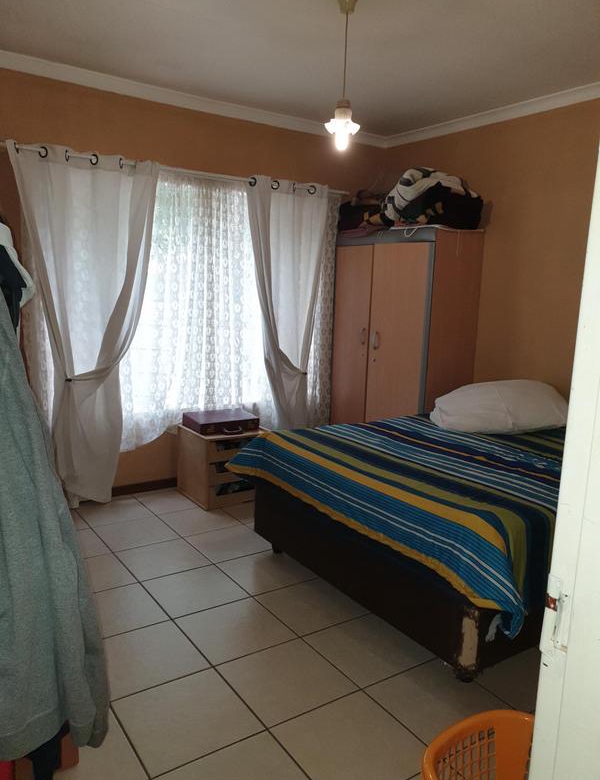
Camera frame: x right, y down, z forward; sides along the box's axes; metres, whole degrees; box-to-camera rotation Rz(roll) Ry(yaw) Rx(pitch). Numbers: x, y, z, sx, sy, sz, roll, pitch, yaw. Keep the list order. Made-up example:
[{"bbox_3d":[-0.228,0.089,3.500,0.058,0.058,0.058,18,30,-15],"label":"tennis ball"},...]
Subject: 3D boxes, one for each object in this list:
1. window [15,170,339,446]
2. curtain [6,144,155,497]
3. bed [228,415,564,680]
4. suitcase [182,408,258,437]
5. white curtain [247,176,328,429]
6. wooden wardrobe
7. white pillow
[{"bbox_3d":[-0.681,-0.530,4.298,2.330,1.864,0.103,-4,11,-34],"label":"window"},{"bbox_3d":[-1.316,-0.325,3.782,0.861,2.184,0.138,-4,11,-34],"label":"curtain"},{"bbox_3d":[0.954,0.606,3.261,1.908,0.667,1.572,-4,11,-34],"label":"bed"},{"bbox_3d":[-0.543,0.214,4.145,0.423,0.111,0.328,-4,11,-34],"label":"suitcase"},{"bbox_3d":[-0.107,-0.420,4.609,0.691,2.212,0.138,-4,11,-34],"label":"white curtain"},{"bbox_3d":[0.777,-0.241,4.701,0.494,1.896,1.067,-4,11,-34],"label":"wooden wardrobe"},{"bbox_3d":[1.266,0.101,3.883,0.533,0.221,0.652,-4,11,-34],"label":"white pillow"}]

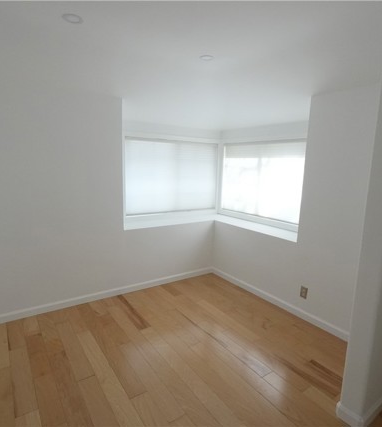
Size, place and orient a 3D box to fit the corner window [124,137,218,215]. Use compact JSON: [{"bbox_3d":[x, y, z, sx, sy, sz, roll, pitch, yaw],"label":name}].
[{"bbox_3d":[-0.229,-0.528,4.130,1.550,1.037,0.040,-5,11,-34],"label":"corner window"}]

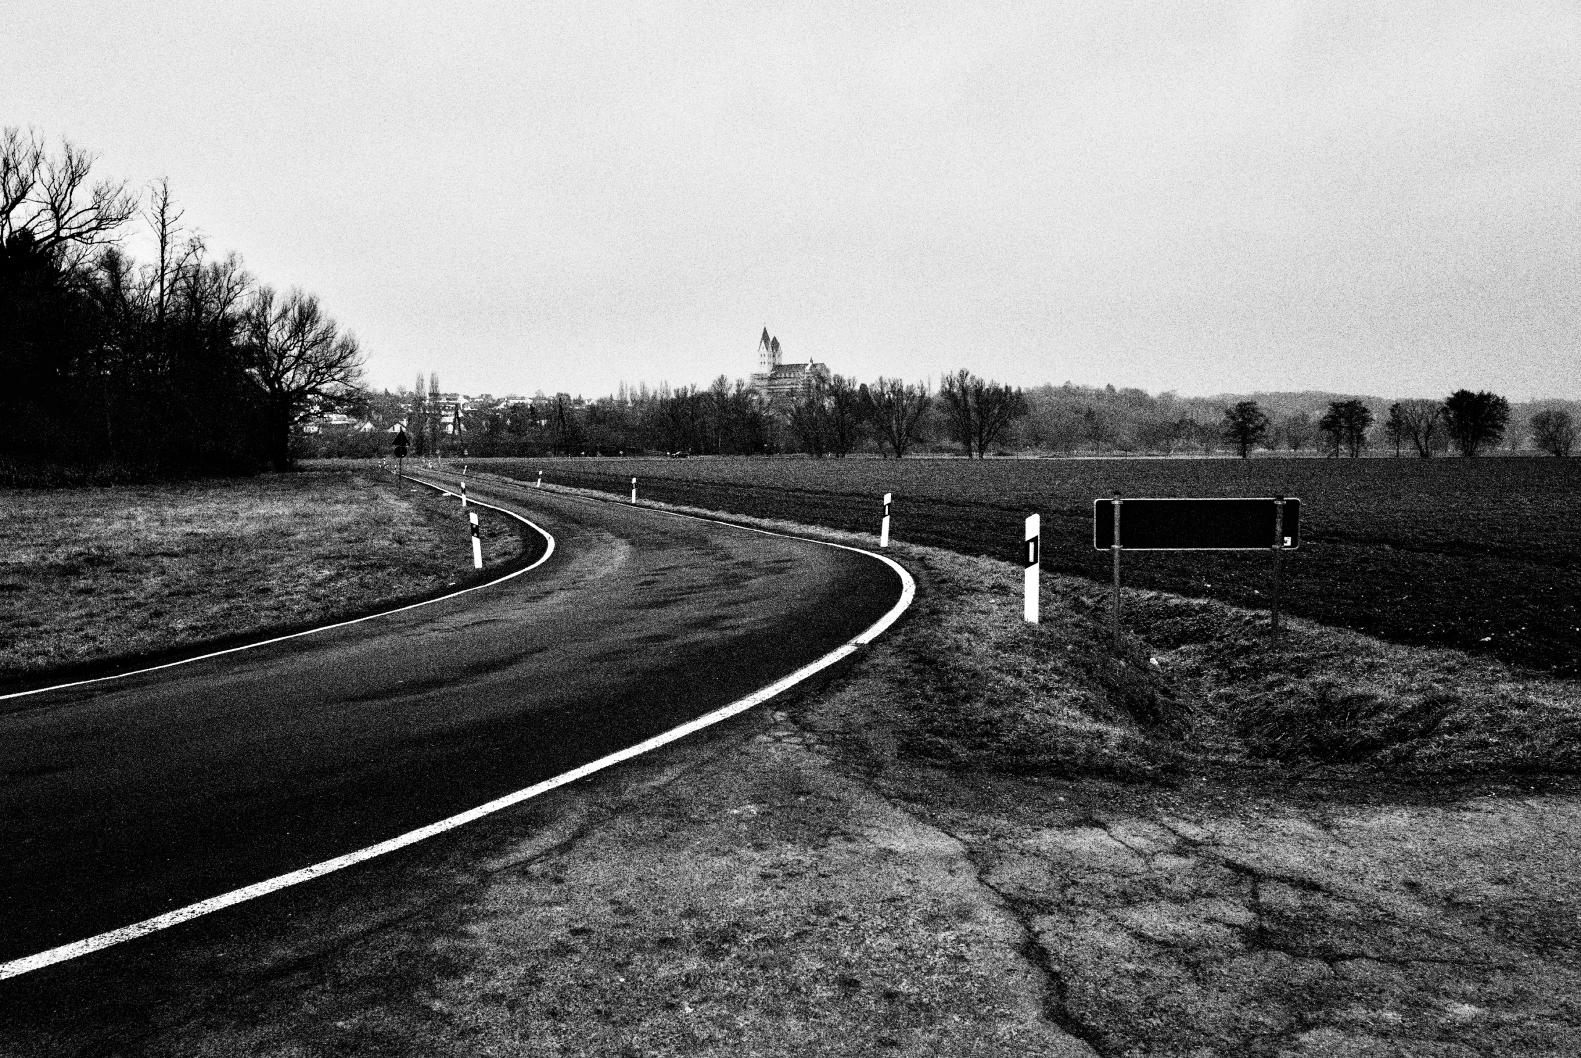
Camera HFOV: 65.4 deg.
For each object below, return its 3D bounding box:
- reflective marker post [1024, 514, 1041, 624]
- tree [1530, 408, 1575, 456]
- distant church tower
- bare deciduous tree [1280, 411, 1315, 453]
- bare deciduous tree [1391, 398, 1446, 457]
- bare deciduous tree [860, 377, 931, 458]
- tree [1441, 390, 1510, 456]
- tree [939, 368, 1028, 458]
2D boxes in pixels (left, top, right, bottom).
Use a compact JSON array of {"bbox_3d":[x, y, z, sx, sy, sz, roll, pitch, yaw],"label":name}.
[{"bbox_3d":[2.202,0.362,11.200,0.120,1.000,0.100,2,4,25],"label":"reflective marker post"},{"bbox_3d":[179.522,-22.713,290.000,10.443,11.357,9.920,2,4,32],"label":"tree"},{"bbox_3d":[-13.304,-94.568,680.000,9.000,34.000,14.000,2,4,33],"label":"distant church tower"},{"bbox_3d":[135.914,-26.012,330.000,8.992,11.266,8.543,1,4,22],"label":"bare deciduous tree"},{"bbox_3d":[140.300,-22.643,275.000,11.776,12.978,11.187,2,4,27],"label":"bare deciduous tree"},{"bbox_3d":[22.344,-23.677,262.000,14.534,17.100,13.807,0,4,5],"label":"bare deciduous tree"},{"bbox_3d":[150.346,-23.180,270.000,14.452,14.640,13.730,2,4,29],"label":"tree"},{"bbox_3d":[39.255,-23.597,250.000,17.518,18.325,16.642,1,4,9],"label":"tree"}]

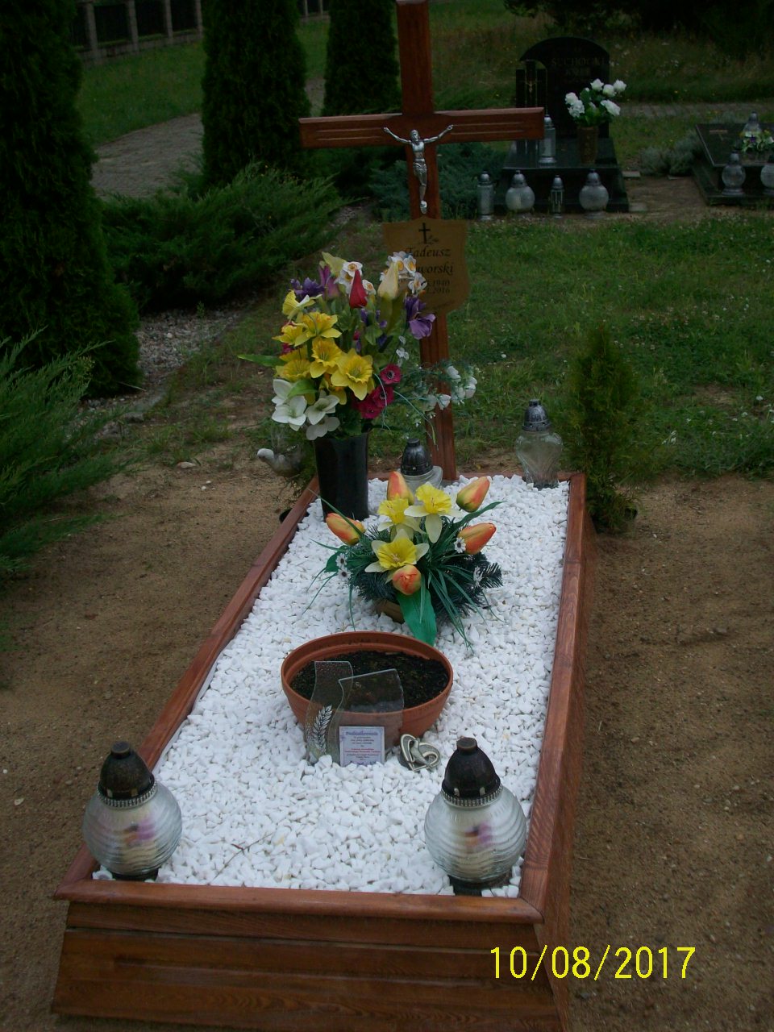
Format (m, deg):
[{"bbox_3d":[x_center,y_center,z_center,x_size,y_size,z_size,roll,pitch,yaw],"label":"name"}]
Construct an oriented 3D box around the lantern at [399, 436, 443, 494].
[{"bbox_3d":[0.086,-0.102,3.692,0.125,0.213,0.125,0,22,9],"label":"lantern"}]

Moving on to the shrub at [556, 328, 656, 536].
[{"bbox_3d":[0.645,-0.262,4.025,0.250,0.604,0.250,0,22,9],"label":"shrub"}]

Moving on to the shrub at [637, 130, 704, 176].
[{"bbox_3d":[2.155,-2.754,10.379,0.480,0.297,0.420,0,22,9],"label":"shrub"}]

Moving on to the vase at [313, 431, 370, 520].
[{"bbox_3d":[-0.120,-0.111,3.717,0.147,0.238,0.147,0,22,9],"label":"vase"}]

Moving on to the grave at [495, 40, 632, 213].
[{"bbox_3d":[1.253,-2.810,9.700,0.880,1.024,1.750,0,22,9],"label":"grave"}]

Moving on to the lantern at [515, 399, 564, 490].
[{"bbox_3d":[0.428,-0.207,3.850,0.135,0.246,0.135,0,22,9],"label":"lantern"}]

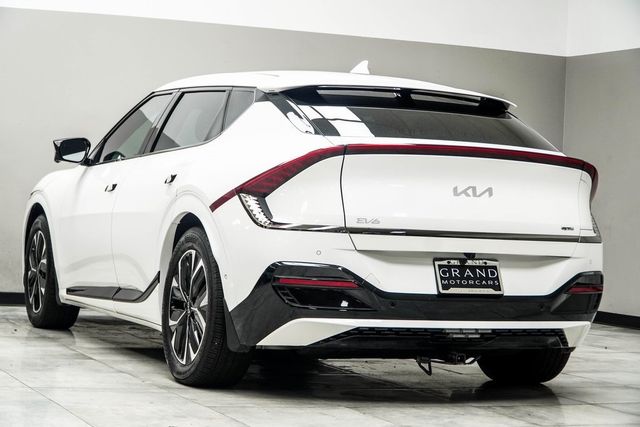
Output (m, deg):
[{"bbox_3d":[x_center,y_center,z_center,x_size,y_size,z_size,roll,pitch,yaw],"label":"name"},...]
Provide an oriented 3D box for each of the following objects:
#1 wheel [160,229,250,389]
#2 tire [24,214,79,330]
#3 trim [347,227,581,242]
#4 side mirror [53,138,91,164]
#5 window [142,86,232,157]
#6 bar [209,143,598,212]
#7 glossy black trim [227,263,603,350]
[{"bbox_3d":[-0.502,0.425,6.106,0.245,0.735,0.735,2,0,-25],"label":"wheel"},{"bbox_3d":[-1.744,0.385,8.727,0.245,0.735,0.735,2,0,-25],"label":"tire"},{"bbox_3d":[0.641,0.090,5.651,1.175,0.037,0.075,2,0,-25],"label":"trim"},{"bbox_3d":[-1.463,-0.363,7.891,0.220,0.155,0.170,2,0,-25],"label":"side mirror"},{"bbox_3d":[-0.626,-0.475,6.671,0.080,0.411,1.050,33,-13,-23],"label":"window"},{"bbox_3d":[0.514,-0.130,5.931,1.850,0.325,0.695,2,0,-25],"label":"bar"},{"bbox_3d":[0.536,0.421,5.836,1.850,0.395,0.500,2,0,-25],"label":"glossy black trim"}]

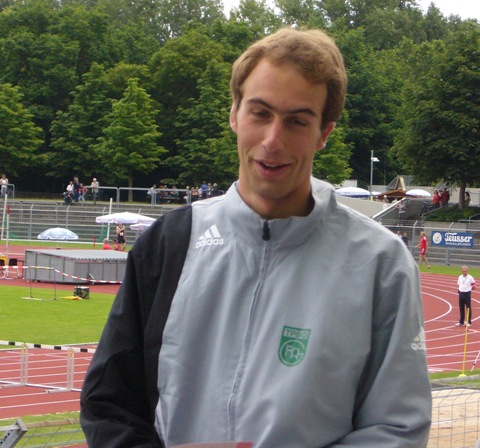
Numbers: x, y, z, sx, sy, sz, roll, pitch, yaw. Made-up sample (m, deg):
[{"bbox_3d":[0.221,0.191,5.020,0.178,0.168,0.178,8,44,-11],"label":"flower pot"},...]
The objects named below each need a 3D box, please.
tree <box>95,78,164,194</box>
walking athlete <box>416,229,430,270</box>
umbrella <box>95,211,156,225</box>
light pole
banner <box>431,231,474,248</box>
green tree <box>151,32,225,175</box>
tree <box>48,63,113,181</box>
[{"bbox_3d":[-7.763,-5.963,137.000,4.900,8.600,4.900,1,1,0],"label":"tree"},{"bbox_3d":[9.122,1.282,96.500,0.720,1.800,0.520,2,2,18],"label":"walking athlete"},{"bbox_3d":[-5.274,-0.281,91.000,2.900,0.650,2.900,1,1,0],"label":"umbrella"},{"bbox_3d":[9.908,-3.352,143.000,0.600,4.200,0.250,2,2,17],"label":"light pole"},{"bbox_3d":[10.972,0.798,100.000,2.750,0.760,0.050,3,2,44],"label":"banner"},{"bbox_3d":[-4.138,-8.788,153.000,6.800,13.200,6.800,1,1,0],"label":"green tree"},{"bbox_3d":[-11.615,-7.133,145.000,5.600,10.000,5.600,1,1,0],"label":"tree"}]

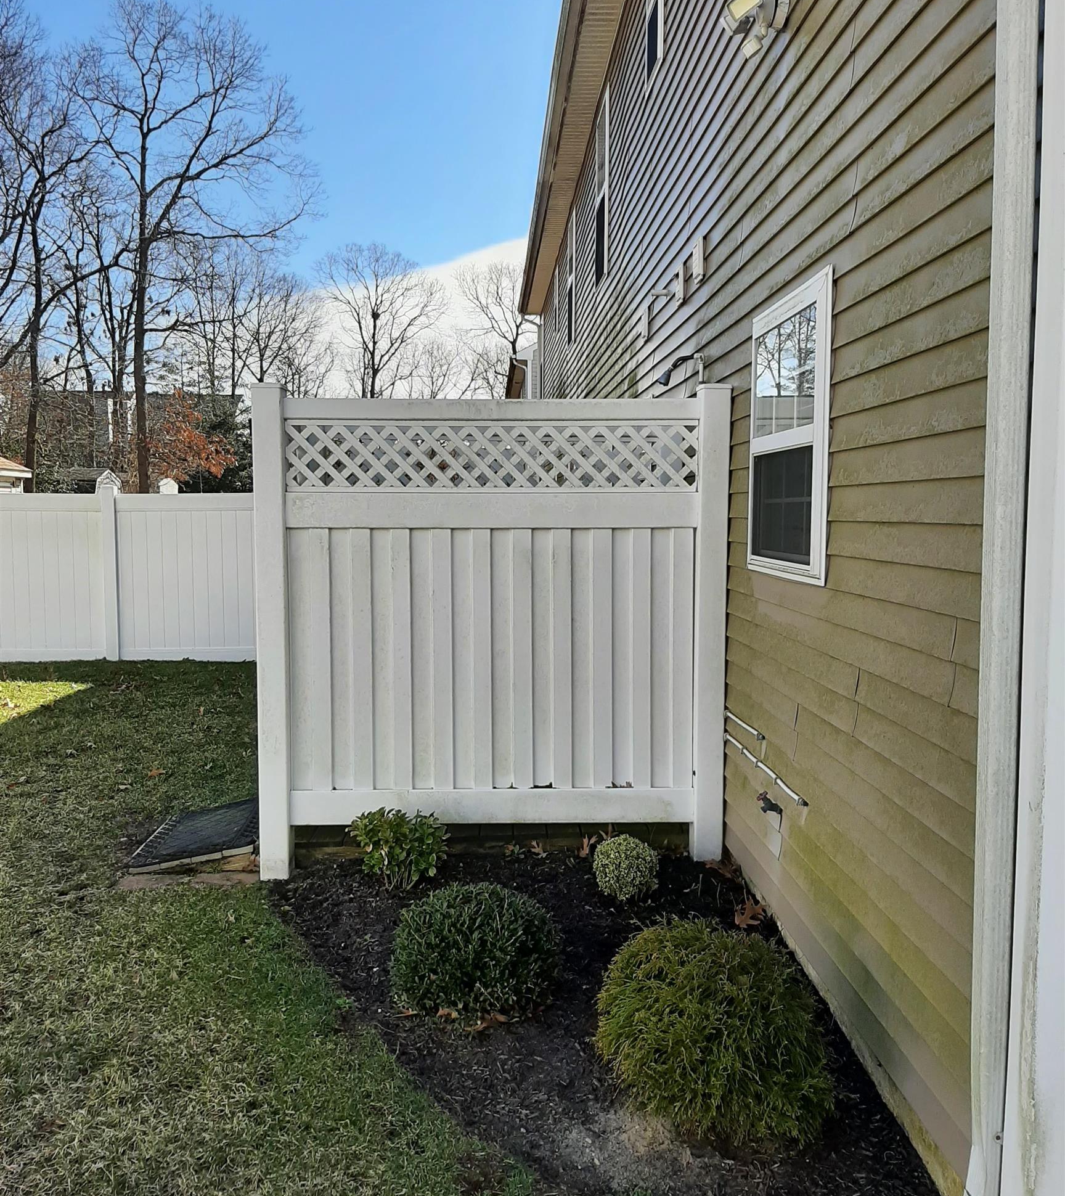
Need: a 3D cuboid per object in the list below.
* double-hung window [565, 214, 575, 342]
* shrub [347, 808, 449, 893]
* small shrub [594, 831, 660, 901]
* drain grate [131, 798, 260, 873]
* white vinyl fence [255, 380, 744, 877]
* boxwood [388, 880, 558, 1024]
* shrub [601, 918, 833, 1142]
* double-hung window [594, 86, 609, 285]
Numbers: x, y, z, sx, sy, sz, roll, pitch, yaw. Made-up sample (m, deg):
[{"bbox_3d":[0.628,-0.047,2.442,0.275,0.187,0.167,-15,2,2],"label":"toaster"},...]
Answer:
[{"bbox_3d":[0.460,-3.842,12.962,0.080,1.520,0.880,0,5,-2],"label":"double-hung window"},{"bbox_3d":[-0.571,1.048,4.500,0.420,0.355,0.370,0,5,-2],"label":"shrub"},{"bbox_3d":[0.375,1.082,4.293,0.262,0.262,0.262,0,5,-2],"label":"small shrub"},{"bbox_3d":[-1.525,1.109,5.126,0.570,0.070,0.880,-12,5,-1],"label":"drain grate"},{"bbox_3d":[-0.169,0.154,4.655,2.050,2.130,0.140,0,5,-2],"label":"white vinyl fence"},{"bbox_3d":[-0.184,1.115,3.417,0.535,0.370,0.530,0,5,-2],"label":"boxwood"},{"bbox_3d":[0.466,1.100,2.782,0.610,0.465,0.610,0,5,-2],"label":"shrub"},{"bbox_3d":[0.615,-3.585,9.445,0.080,1.530,0.880,0,5,-2],"label":"double-hung window"}]

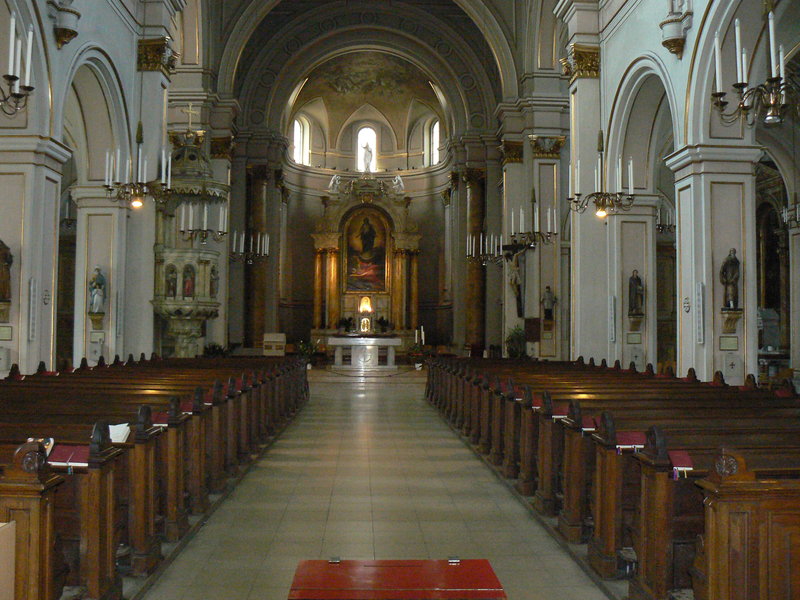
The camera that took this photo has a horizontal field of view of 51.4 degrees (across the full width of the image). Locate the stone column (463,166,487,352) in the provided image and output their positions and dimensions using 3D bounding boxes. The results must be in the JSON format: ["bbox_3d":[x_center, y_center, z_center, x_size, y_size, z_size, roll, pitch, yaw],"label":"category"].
[{"bbox_3d":[3.036,-1.650,33.900,0.950,7.500,0.950,0,-2,-3],"label":"stone column"}]

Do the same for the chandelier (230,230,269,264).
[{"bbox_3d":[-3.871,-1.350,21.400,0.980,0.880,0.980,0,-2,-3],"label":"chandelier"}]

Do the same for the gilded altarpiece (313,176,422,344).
[{"bbox_3d":[-1.646,-1.789,39.700,5.100,8.400,2.000,0,-2,-3],"label":"gilded altarpiece"}]

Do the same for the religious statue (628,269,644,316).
[{"bbox_3d":[5.259,-0.160,18.500,0.360,1.050,0.320,0,-2,-3],"label":"religious statue"}]

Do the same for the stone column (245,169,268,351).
[{"bbox_3d":[-5.778,-1.772,33.500,0.950,7.500,0.950,0,-2,-3],"label":"stone column"}]

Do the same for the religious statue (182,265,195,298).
[{"bbox_3d":[-4.819,-0.422,19.000,0.250,0.760,0.200,0,-2,-8],"label":"religious statue"}]

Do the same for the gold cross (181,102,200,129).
[{"bbox_3d":[-4.935,-4.323,19.600,0.460,0.630,0.080,1,-3,-20],"label":"gold cross"}]

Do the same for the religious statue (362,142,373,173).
[{"bbox_3d":[-1.559,-6.819,39.900,0.500,1.450,0.420,0,-2,-3],"label":"religious statue"}]

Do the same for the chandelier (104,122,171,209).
[{"bbox_3d":[-3.810,-1.956,12.100,0.970,1.250,0.970,0,-2,-3],"label":"chandelier"}]

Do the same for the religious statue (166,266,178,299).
[{"bbox_3d":[-5.195,-0.411,19.000,0.250,0.750,0.200,0,-2,-6],"label":"religious statue"}]

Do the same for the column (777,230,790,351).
[{"bbox_3d":[9.818,-0.243,21.300,0.340,3.050,0.340,0,-2,-3],"label":"column"}]

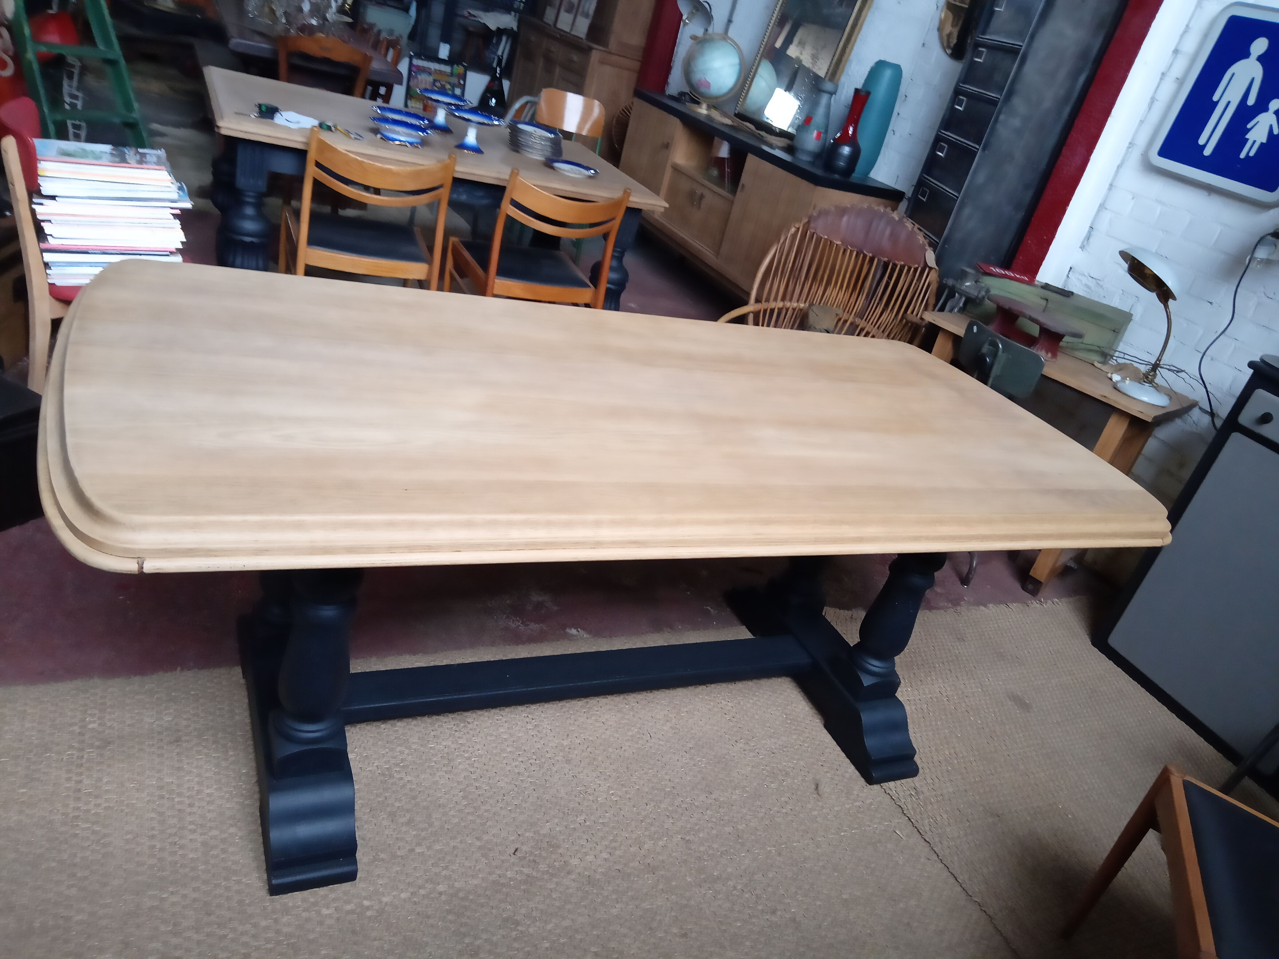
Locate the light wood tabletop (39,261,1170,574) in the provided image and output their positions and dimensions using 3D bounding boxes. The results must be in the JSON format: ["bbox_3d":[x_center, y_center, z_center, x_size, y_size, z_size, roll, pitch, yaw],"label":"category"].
[{"bbox_3d":[0.071,-0.146,1.855,2.069,0.050,0.965,1,30,-28],"label":"light wood tabletop"}]

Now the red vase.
[{"bbox_3d":[1.135,-1.824,5.053,0.183,0.415,0.183,1,30,-28],"label":"red vase"}]

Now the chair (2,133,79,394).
[{"bbox_3d":[-1.359,-0.477,2.488,0.510,0.810,0.460,0,30,-29],"label":"chair"}]

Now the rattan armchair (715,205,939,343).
[{"bbox_3d":[0.661,-0.510,3.579,0.680,0.930,0.700,18,26,4],"label":"rattan armchair"}]

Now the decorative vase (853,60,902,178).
[{"bbox_3d":[1.301,-1.935,5.189,0.205,0.570,0.205,1,30,-28],"label":"decorative vase"}]

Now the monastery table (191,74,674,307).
[{"bbox_3d":[-0.852,-0.932,3.716,1.530,0.780,1.000,1,30,-28],"label":"monastery table"}]

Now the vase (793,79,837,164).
[{"bbox_3d":[0.985,-1.973,5.272,0.178,0.405,0.178,1,30,-28],"label":"vase"}]

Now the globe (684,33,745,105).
[{"bbox_3d":[0.477,-2.628,6.225,0.350,0.450,0.340,13,26,-7],"label":"globe"}]

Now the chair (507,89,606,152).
[{"bbox_3d":[-0.492,-1.835,5.678,0.430,0.810,0.480,12,26,-9],"label":"chair"}]

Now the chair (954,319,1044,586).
[{"bbox_3d":[1.171,-0.112,3.235,0.480,0.800,0.410,-6,33,-37],"label":"chair"}]

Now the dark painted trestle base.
[{"bbox_3d":[-0.027,0.191,2.025,1.430,0.730,0.727,1,30,-28],"label":"dark painted trestle base"}]

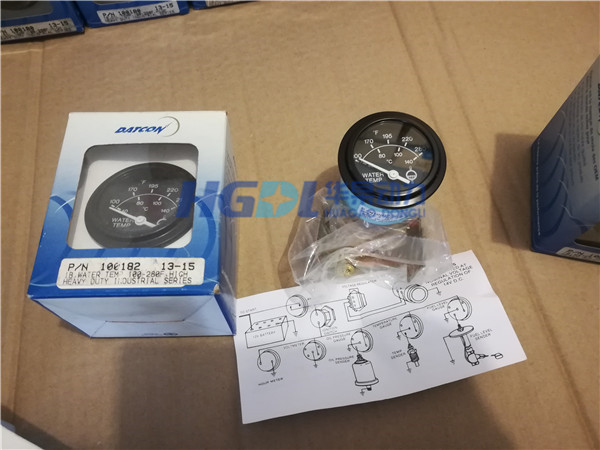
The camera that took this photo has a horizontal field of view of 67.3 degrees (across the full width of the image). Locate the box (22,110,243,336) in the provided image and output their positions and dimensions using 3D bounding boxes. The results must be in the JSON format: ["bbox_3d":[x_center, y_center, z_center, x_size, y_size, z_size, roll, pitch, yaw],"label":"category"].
[{"bbox_3d":[-0.080,0.002,0.252,0.082,0.075,0.102,-1,63,-3],"label":"box"}]

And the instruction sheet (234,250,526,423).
[{"bbox_3d":[0.041,0.060,0.262,0.160,0.009,0.071,-10,64,-7],"label":"instruction sheet"}]

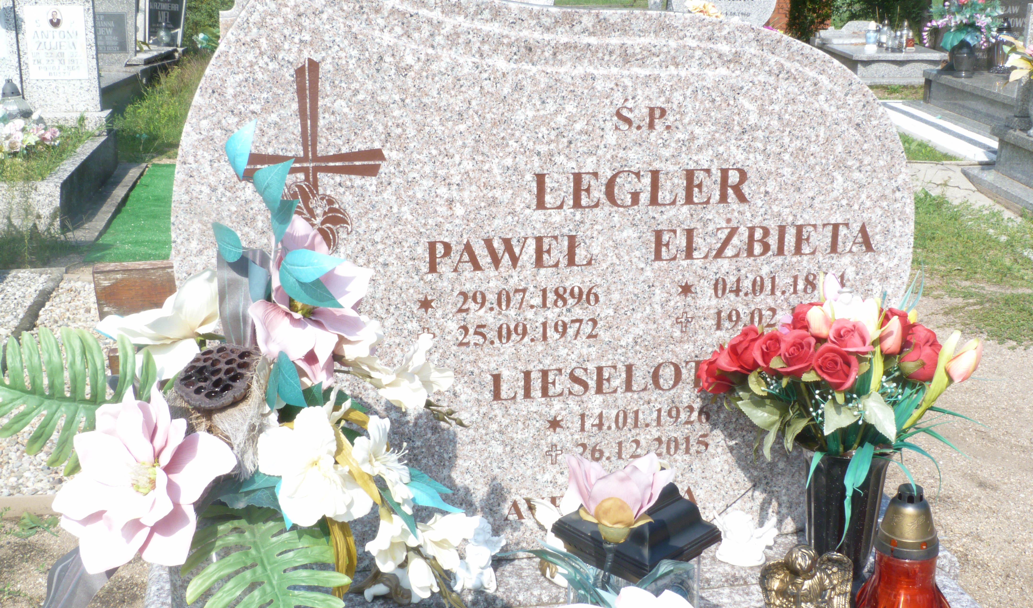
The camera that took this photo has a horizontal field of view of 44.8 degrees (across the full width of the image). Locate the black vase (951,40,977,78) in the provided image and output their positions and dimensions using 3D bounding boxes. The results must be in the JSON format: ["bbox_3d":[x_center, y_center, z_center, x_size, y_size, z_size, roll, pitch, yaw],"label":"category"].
[{"bbox_3d":[2.950,-1.628,8.271,0.175,0.250,0.175,1,16,5],"label":"black vase"}]

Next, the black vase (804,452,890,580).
[{"bbox_3d":[0.452,0.283,1.742,0.123,0.210,0.123,-3,16,-11],"label":"black vase"}]

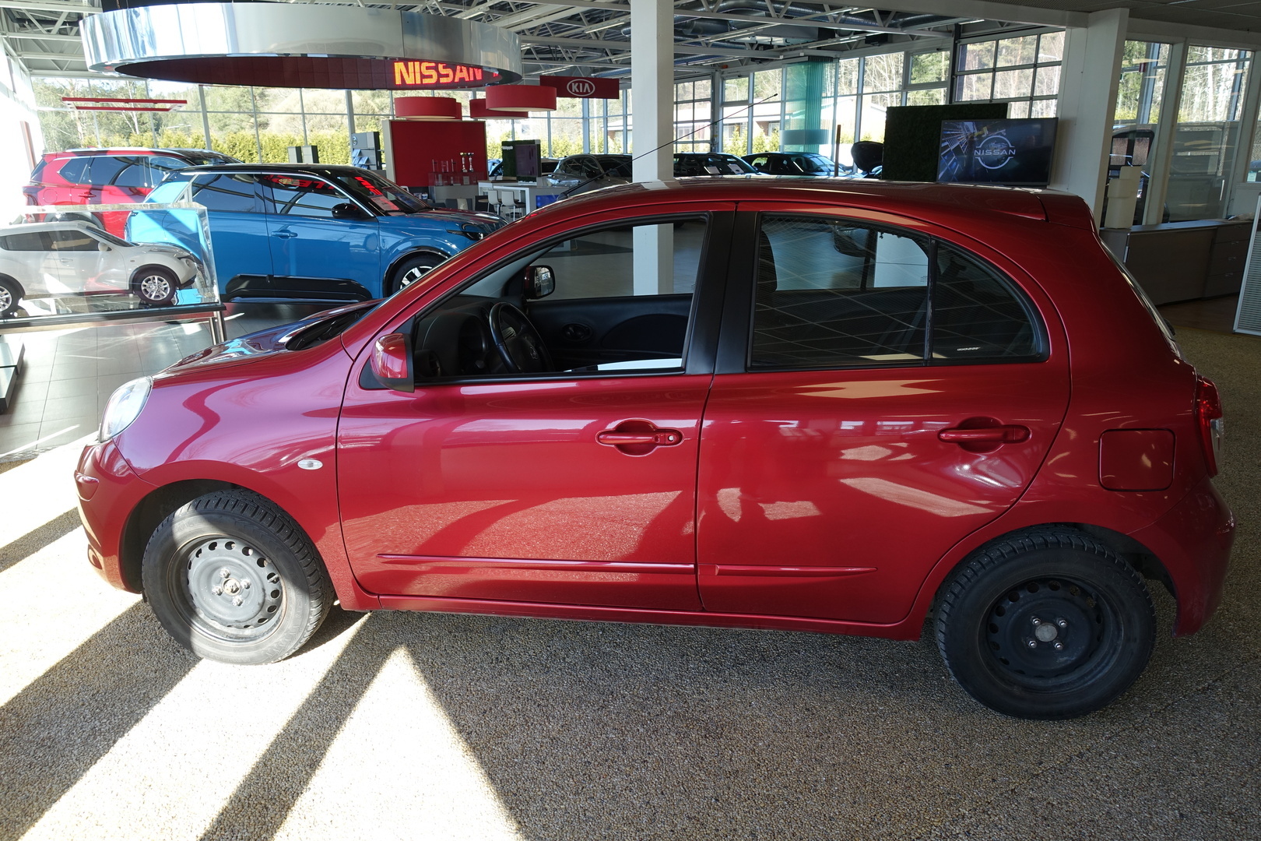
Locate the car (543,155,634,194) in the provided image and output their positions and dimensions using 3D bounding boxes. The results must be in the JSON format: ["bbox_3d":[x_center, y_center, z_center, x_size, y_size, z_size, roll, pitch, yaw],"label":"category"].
[{"bbox_3d":[-0.415,-5.675,20.727,1.800,1.600,4.350,-10,19,-30],"label":"car"}]

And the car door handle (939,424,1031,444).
[{"bbox_3d":[0.928,0.036,2.205,0.225,0.042,0.045,2,17,7],"label":"car door handle"}]

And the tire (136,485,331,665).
[{"bbox_3d":[-1.257,0.502,2.712,0.585,0.585,0.175,1,17,4],"label":"tire"}]

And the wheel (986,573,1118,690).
[{"bbox_3d":[1.177,0.581,2.409,0.375,0.375,0.140,2,17,7],"label":"wheel"}]

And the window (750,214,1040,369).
[{"bbox_3d":[0.708,-0.342,2.230,0.760,0.410,0.070,2,1,7],"label":"window"}]

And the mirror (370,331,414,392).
[{"bbox_3d":[-0.649,-0.164,2.292,0.110,0.140,0.180,2,17,7],"label":"mirror"}]

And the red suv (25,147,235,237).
[{"bbox_3d":[-7.700,-3.851,14.744,4.680,1.710,1.840,0,17,0],"label":"red suv"}]

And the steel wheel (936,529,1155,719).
[{"bbox_3d":[1.178,0.571,2.422,0.585,0.585,0.175,2,17,7],"label":"steel wheel"}]

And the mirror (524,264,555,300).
[{"bbox_3d":[-0.437,-0.651,3.933,0.110,0.140,0.180,2,17,7],"label":"mirror"}]

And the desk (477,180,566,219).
[{"bbox_3d":[-2.370,-4.730,18.651,0.900,1.060,2.100,-11,19,-31],"label":"desk"}]

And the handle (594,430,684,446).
[{"bbox_3d":[0.023,0.047,2.317,0.225,0.040,0.045,2,17,7],"label":"handle"}]

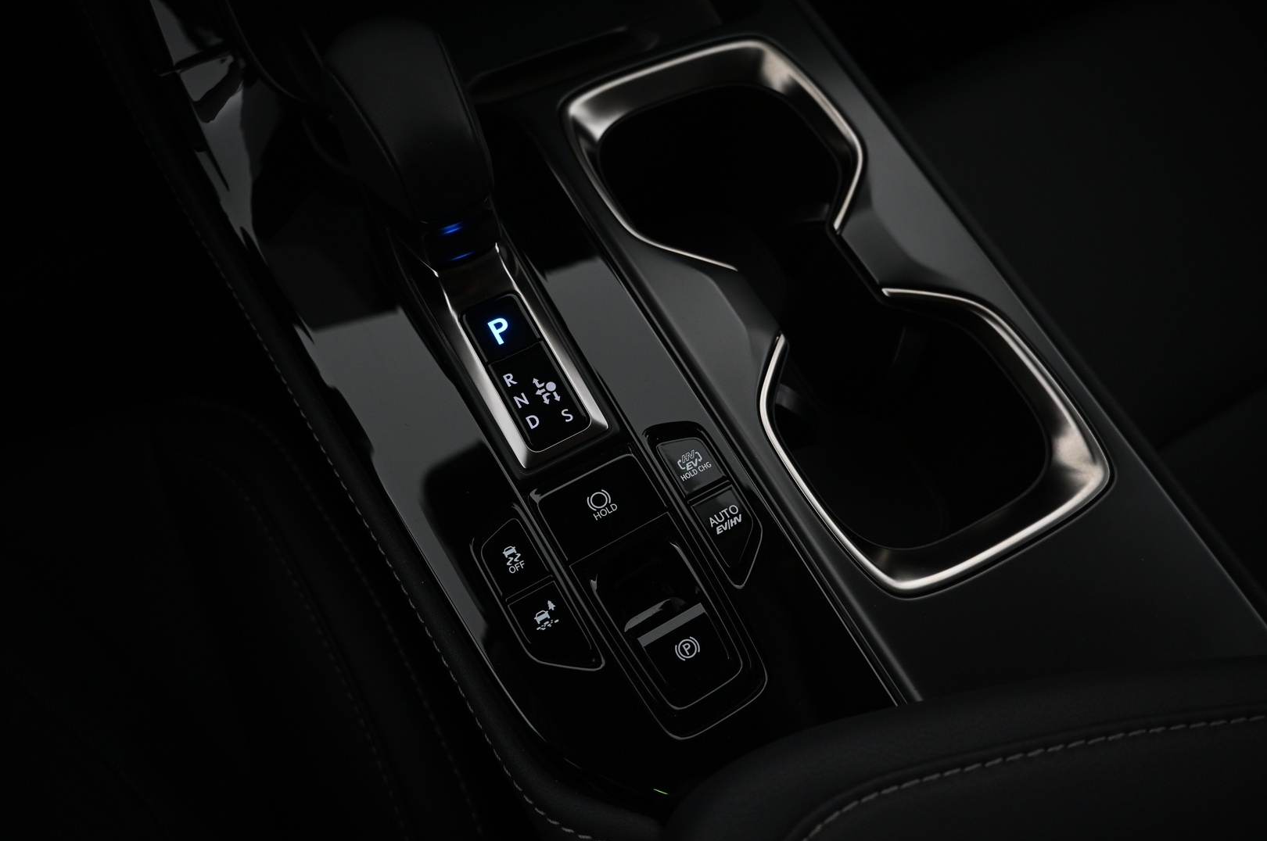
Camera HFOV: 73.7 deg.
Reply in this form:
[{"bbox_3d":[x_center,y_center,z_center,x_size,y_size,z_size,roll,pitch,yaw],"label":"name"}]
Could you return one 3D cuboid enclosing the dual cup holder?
[{"bbox_3d":[0.068,-0.038,0.367,0.103,0.082,0.232,-26,74,-18],"label":"dual cup holder"}]

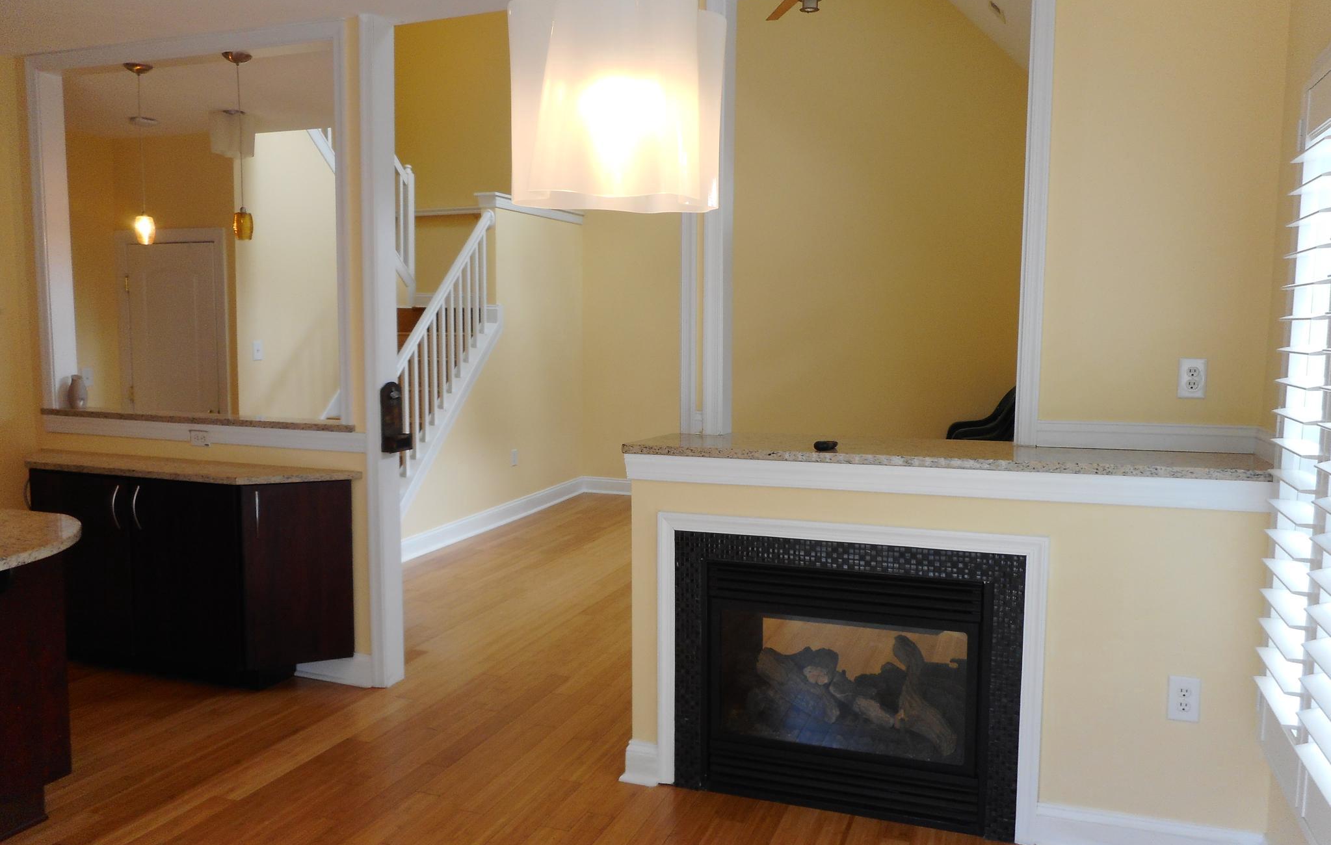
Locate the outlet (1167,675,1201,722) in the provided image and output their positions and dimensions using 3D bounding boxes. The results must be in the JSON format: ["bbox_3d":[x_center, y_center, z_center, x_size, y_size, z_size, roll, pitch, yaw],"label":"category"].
[{"bbox_3d":[1.405,0.749,2.609,0.074,0.120,0.010,2,5,18],"label":"outlet"}]

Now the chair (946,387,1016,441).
[{"bbox_3d":[2.595,0.289,6.980,0.850,1.120,0.800,-1,5,-12],"label":"chair"}]

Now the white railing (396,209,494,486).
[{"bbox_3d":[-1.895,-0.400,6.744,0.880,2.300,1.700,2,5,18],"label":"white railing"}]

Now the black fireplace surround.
[{"bbox_3d":[0.590,0.765,3.099,1.042,0.839,0.420,2,5,21],"label":"black fireplace surround"}]

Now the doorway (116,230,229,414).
[{"bbox_3d":[-3.174,-0.171,6.271,0.940,2.145,0.110,2,5,21],"label":"doorway"}]

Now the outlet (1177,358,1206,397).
[{"bbox_3d":[1.551,-0.129,2.831,0.072,0.117,0.010,2,5,21],"label":"outlet"}]

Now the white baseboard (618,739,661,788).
[{"bbox_3d":[-0.078,1.109,3.126,0.125,0.134,0.024,2,5,18],"label":"white baseboard"}]

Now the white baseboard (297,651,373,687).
[{"bbox_3d":[-1.406,1.027,4.042,0.398,0.140,0.018,2,5,21],"label":"white baseboard"}]

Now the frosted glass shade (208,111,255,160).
[{"bbox_3d":[-2.423,-1.605,5.374,0.244,0.236,0.244,2,5,21],"label":"frosted glass shade"}]

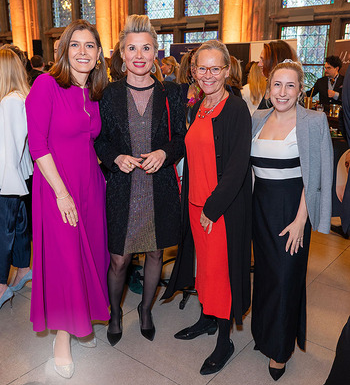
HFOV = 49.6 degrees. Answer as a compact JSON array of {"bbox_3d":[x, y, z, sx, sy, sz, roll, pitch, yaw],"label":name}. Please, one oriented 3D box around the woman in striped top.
[{"bbox_3d":[0.578,0.162,1.922,0.420,1.575,0.350,4,13,16],"label":"woman in striped top"}]

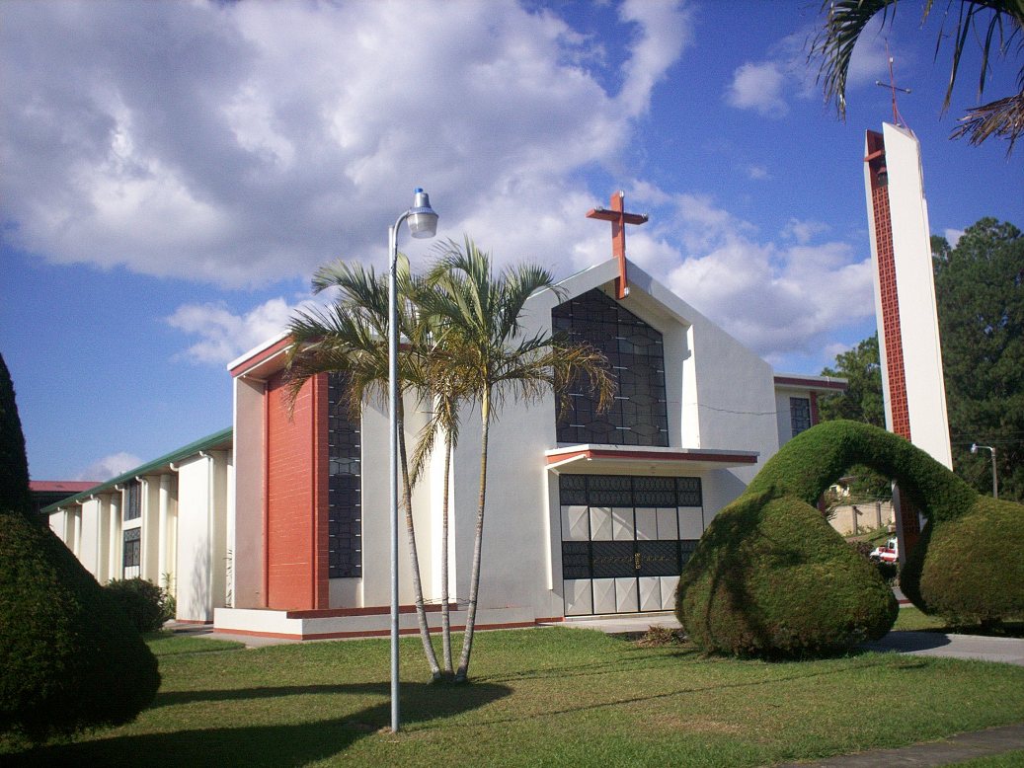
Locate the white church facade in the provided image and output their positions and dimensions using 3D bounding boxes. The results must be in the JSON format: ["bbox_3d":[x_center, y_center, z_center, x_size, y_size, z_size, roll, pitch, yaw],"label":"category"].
[{"bbox_3d":[-6.629,4.160,40.261,16.200,8.687,35.500,5,-12,-32],"label":"white church facade"}]

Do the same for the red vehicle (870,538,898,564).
[{"bbox_3d":[22.705,9.743,62.000,4.200,1.750,1.750,4,-12,-29],"label":"red vehicle"}]

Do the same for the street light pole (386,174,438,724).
[{"bbox_3d":[-0.939,0.612,10.162,0.520,5.180,0.300,-3,-10,8],"label":"street light pole"}]

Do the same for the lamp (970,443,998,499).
[{"bbox_3d":[25.364,6.394,56.424,1.400,6.500,0.350,-2,-10,0],"label":"lamp"}]

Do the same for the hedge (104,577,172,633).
[{"bbox_3d":[-8.632,5.138,24.578,1.750,1.210,1.600,-2,-10,0],"label":"hedge"}]

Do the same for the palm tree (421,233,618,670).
[{"bbox_3d":[0.141,0.871,14.255,2.650,5.970,2.400,-2,-10,0],"label":"palm tree"}]

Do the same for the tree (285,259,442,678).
[{"bbox_3d":[-1.993,1.070,14.402,2.200,5.680,2.050,-2,-10,0],"label":"tree"}]

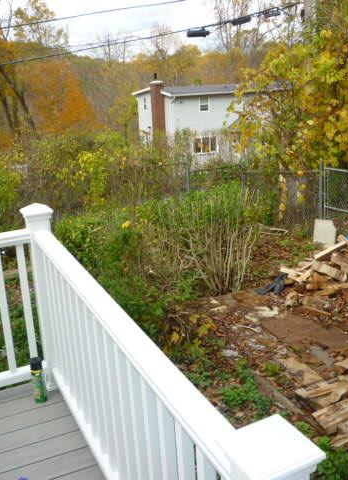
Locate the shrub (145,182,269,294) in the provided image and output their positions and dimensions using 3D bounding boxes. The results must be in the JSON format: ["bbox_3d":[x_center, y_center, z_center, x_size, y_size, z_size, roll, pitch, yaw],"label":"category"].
[{"bbox_3d":[0.362,-0.026,5.981,1.342,1.236,1.150,-2,17,0],"label":"shrub"}]

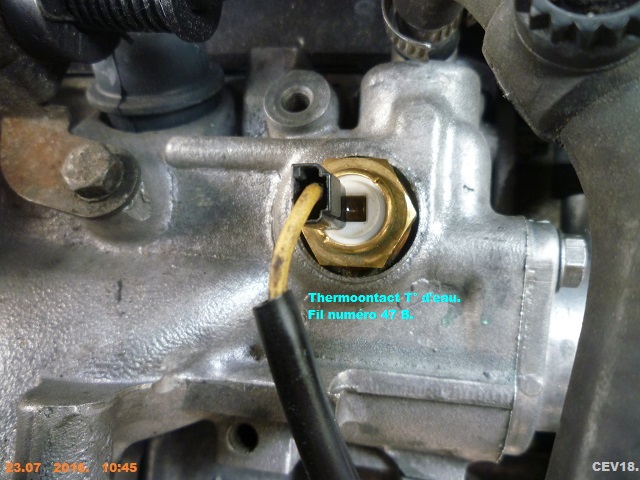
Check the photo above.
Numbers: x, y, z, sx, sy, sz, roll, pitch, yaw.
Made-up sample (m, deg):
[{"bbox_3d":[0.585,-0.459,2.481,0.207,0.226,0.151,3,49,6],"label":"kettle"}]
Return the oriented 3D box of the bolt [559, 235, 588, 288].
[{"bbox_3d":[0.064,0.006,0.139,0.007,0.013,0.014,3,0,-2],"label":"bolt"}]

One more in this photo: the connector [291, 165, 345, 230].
[{"bbox_3d":[0.000,-0.010,0.127,0.009,0.013,0.019,0,-2,11],"label":"connector"}]

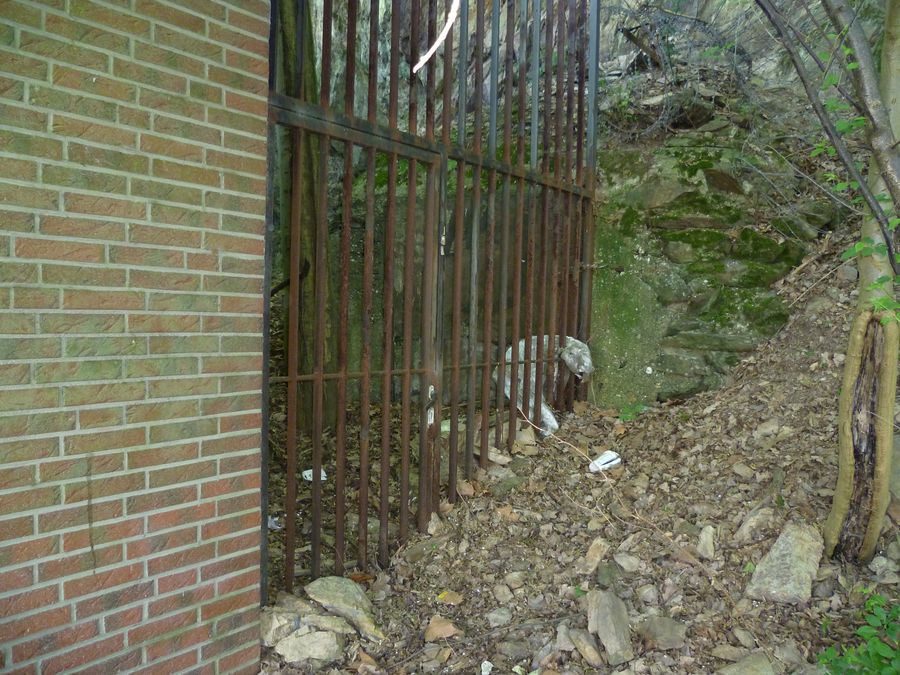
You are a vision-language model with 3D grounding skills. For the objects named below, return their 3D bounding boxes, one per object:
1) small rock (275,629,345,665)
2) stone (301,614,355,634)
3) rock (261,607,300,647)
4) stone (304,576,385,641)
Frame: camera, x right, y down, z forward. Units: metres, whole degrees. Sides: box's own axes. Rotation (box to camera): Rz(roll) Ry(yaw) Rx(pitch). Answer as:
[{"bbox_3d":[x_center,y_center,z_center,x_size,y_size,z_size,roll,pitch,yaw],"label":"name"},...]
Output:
[{"bbox_3d":[-0.458,1.004,2.388,0.210,0.100,0.130,1,2,0],"label":"small rock"},{"bbox_3d":[-0.414,0.969,2.483,0.180,0.048,0.120,8,2,6],"label":"stone"},{"bbox_3d":[-0.575,0.981,2.470,0.135,0.110,0.125,1,2,-17],"label":"rock"},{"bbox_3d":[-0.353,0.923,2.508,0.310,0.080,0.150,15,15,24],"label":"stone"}]

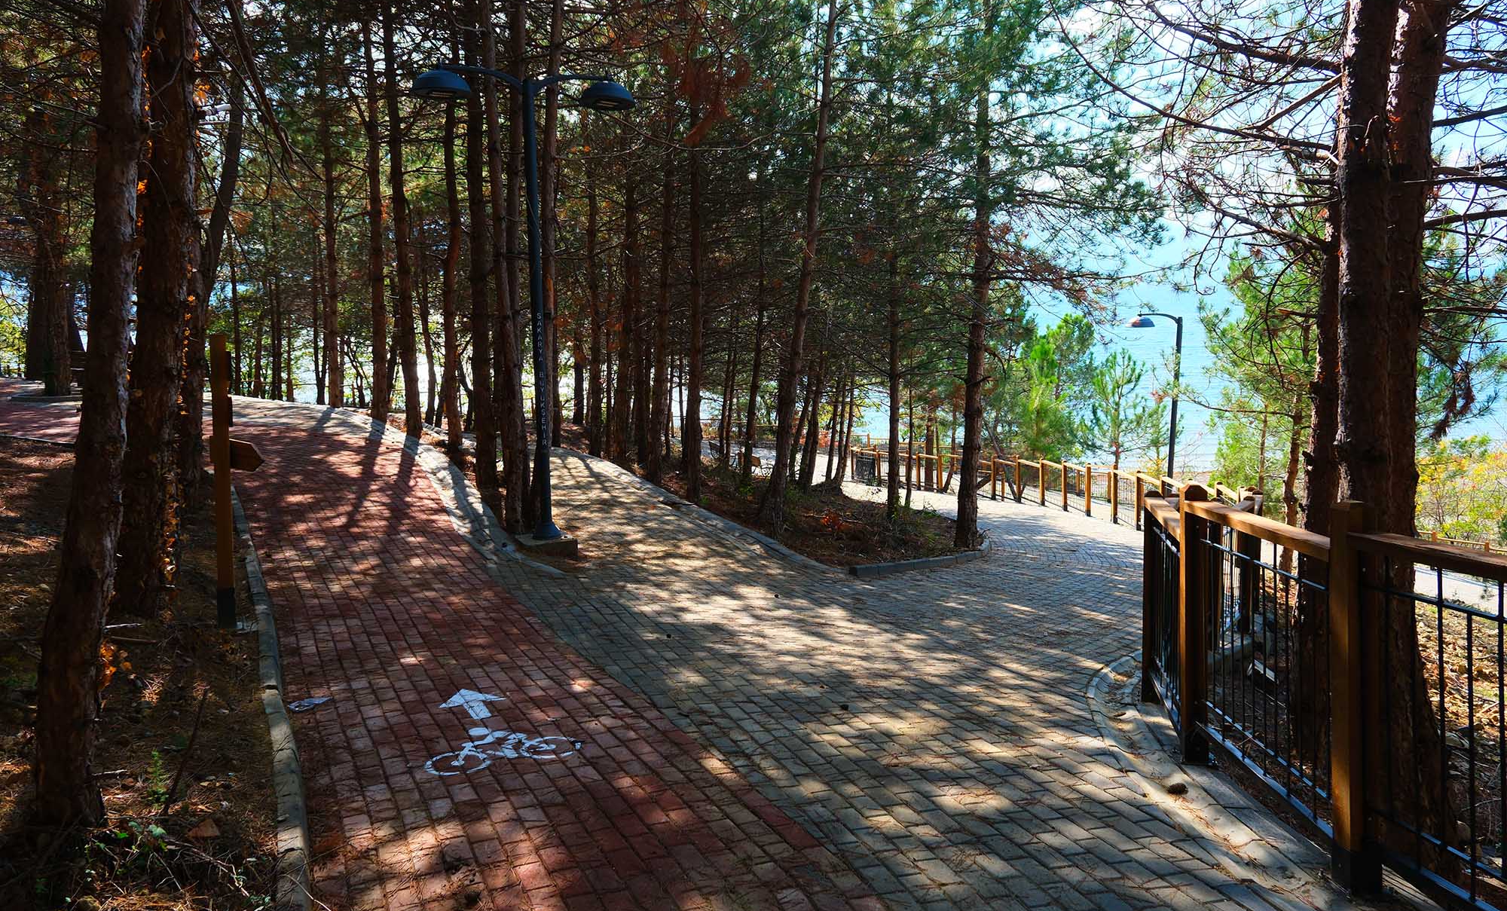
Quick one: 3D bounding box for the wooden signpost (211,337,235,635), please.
[{"bbox_3d":[-3.240,0.165,6.130,0.110,1.810,0.110,-2,8,-28],"label":"wooden signpost"}]

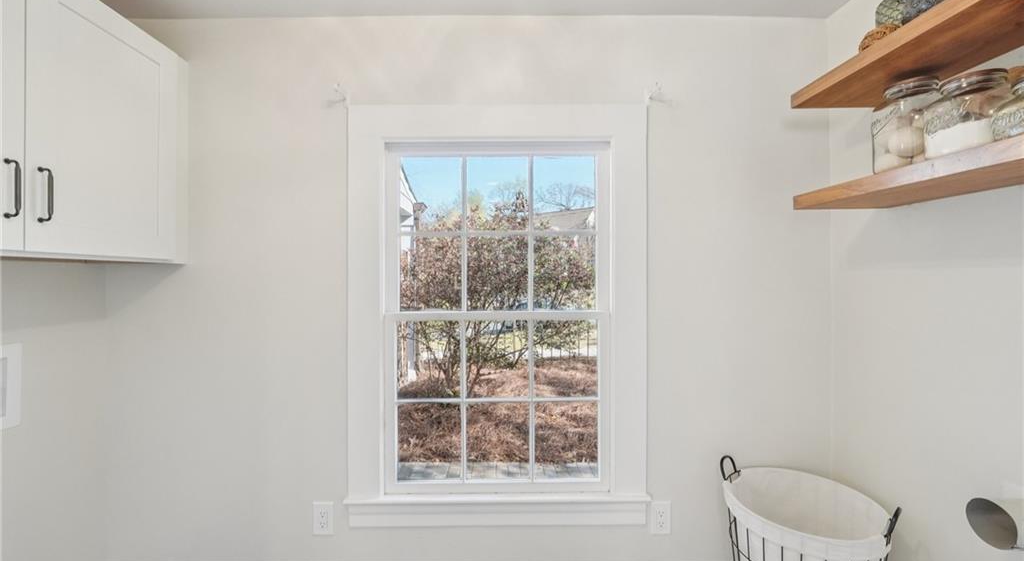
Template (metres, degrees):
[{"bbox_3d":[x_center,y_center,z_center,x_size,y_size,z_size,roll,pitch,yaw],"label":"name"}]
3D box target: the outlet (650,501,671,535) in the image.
[{"bbox_3d":[0.553,0.880,1.582,0.077,0.123,0.008,0,0,0],"label":"outlet"}]

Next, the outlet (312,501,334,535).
[{"bbox_3d":[-0.699,0.881,1.582,0.077,0.123,0.008,0,0,0],"label":"outlet"}]

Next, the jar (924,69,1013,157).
[{"bbox_3d":[0.965,-0.344,0.885,0.120,0.160,0.120,0,0,0],"label":"jar"}]

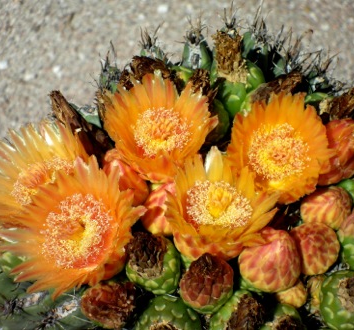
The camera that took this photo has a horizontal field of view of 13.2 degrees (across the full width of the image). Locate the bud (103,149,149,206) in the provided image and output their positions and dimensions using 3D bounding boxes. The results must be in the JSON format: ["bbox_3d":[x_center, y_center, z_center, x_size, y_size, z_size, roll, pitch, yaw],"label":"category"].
[{"bbox_3d":[-0.027,0.008,0.822,0.028,0.039,0.028,-25,37,29],"label":"bud"}]

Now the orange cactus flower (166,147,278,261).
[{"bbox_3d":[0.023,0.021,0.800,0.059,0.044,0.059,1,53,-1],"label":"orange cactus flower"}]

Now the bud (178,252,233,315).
[{"bbox_3d":[0.015,0.061,0.790,0.028,0.035,0.028,0,44,0],"label":"bud"}]

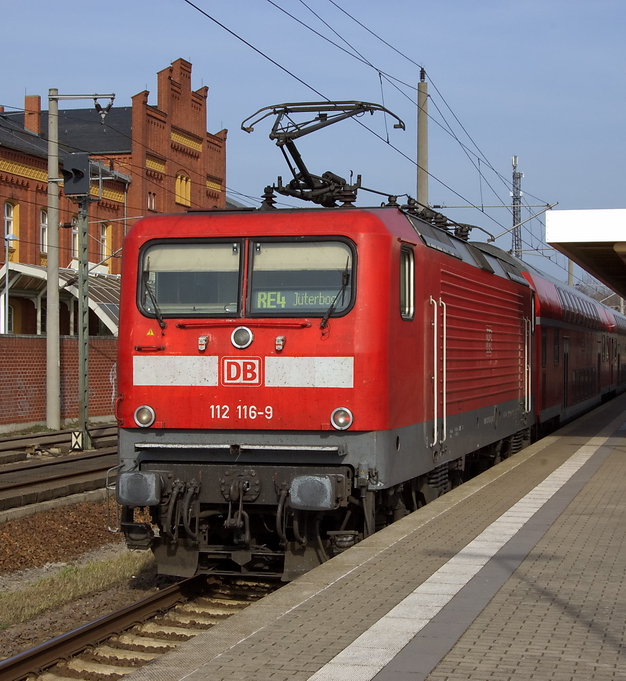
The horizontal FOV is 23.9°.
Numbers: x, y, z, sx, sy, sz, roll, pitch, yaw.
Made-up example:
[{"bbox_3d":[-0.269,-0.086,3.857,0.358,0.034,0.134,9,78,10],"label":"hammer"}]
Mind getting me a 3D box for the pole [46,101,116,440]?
[{"bbox_3d":[-6.945,-2.410,44.317,2.200,10.300,0.380,0,-1,14],"label":"pole"}]

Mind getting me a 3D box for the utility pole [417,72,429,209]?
[{"bbox_3d":[3.209,-2.615,43.187,0.370,10.670,0.370,0,-1,14],"label":"utility pole"}]

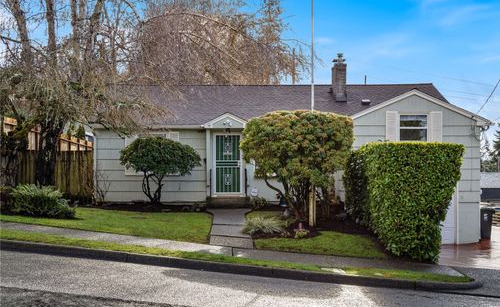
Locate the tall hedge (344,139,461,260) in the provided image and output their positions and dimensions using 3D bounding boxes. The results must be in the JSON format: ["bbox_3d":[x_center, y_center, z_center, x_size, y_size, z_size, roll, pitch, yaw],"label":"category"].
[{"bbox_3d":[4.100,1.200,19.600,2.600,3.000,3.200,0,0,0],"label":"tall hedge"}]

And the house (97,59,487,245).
[{"bbox_3d":[1.150,-0.250,26.900,13.000,6.400,8.200,0,0,0],"label":"house"}]

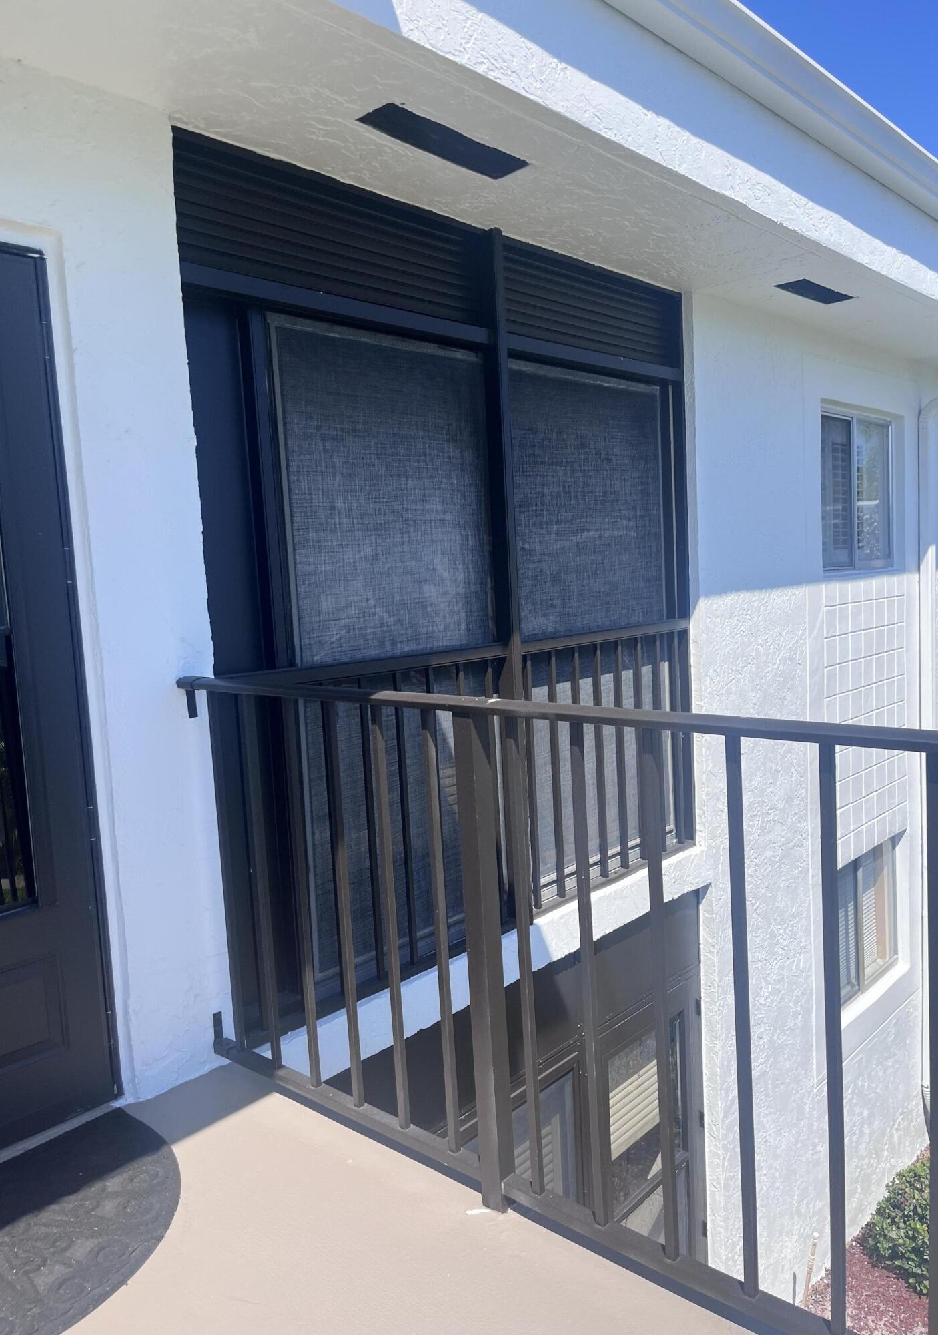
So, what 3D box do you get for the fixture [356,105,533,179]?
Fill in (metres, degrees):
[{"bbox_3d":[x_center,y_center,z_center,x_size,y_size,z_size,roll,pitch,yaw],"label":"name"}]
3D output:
[{"bbox_3d":[-0.057,-1.443,2.766,0.131,0.030,0.570,2,7,43],"label":"fixture"}]

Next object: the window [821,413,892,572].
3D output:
[{"bbox_3d":[2.261,-1.028,5.918,0.080,0.927,1.161,2,7,43],"label":"window"}]

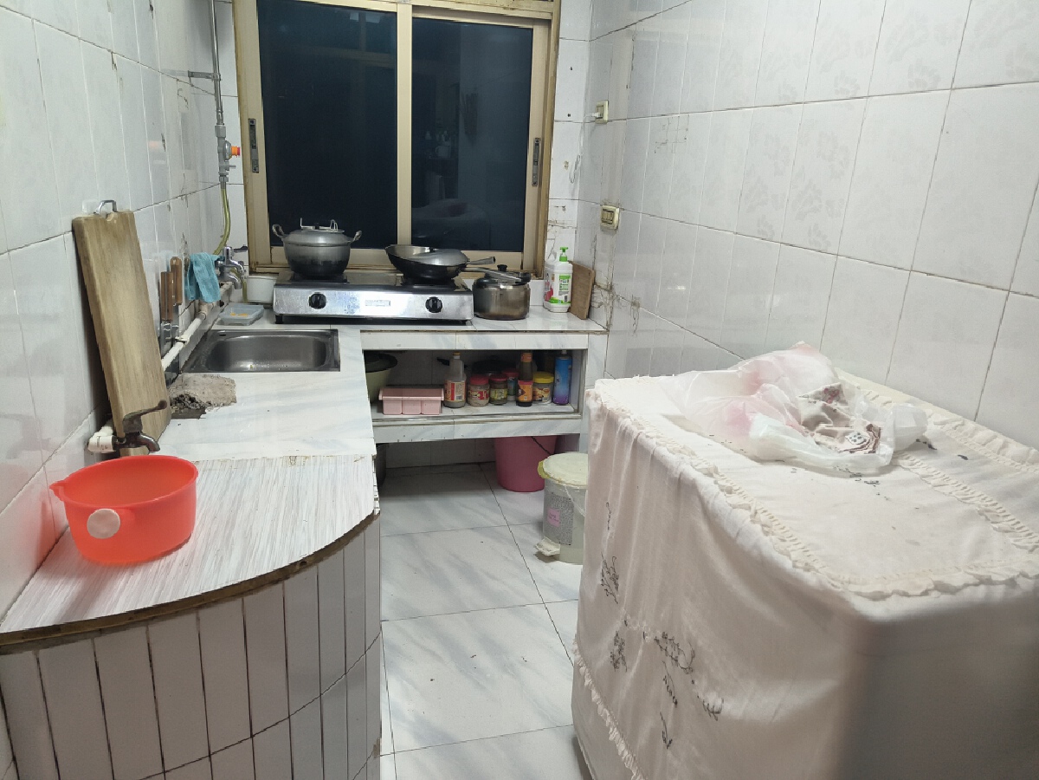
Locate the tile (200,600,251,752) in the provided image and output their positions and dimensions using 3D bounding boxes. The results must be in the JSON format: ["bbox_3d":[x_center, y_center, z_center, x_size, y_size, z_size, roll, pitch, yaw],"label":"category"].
[{"bbox_3d":[-0.419,0.406,1.022,0.060,0.240,0.009,-11,22,-37],"label":"tile"}]

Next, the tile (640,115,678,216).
[{"bbox_3d":[0.440,-0.694,2.246,0.010,0.298,0.200,-2,18,-14],"label":"tile"}]

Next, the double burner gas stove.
[{"bbox_3d":[-0.533,-0.360,2.716,0.700,0.155,0.370,0,18,-10],"label":"double burner gas stove"}]

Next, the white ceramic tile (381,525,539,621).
[{"bbox_3d":[-0.226,0.600,2.414,0.500,0.012,0.500,-2,18,-14],"label":"white ceramic tile"}]

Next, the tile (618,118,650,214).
[{"bbox_3d":[0.391,-0.756,2.428,0.012,0.300,0.200,-2,18,-14],"label":"tile"}]

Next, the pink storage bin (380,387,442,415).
[{"bbox_3d":[-0.413,0.042,2.743,0.238,0.075,0.110,0,18,-9],"label":"pink storage bin"}]

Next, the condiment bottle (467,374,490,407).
[{"bbox_3d":[-0.162,0.002,2.863,0.084,0.106,0.084,-2,18,-14],"label":"condiment bottle"}]

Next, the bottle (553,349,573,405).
[{"bbox_3d":[0.171,-0.051,2.828,0.059,0.216,0.059,3,18,-1],"label":"bottle"}]

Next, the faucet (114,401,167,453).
[{"bbox_3d":[-0.615,0.060,1.175,0.088,0.092,0.038,-2,18,-14],"label":"faucet"}]

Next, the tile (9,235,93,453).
[{"bbox_3d":[-0.695,-0.066,1.065,0.012,0.300,0.200,-1,18,-14],"label":"tile"}]

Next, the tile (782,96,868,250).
[{"bbox_3d":[0.636,-0.446,1.509,0.012,0.300,0.200,-2,18,-14],"label":"tile"}]

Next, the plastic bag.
[{"bbox_3d":[0.433,-0.004,1.117,0.370,0.105,0.395,-2,18,-14],"label":"plastic bag"}]

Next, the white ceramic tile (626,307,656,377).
[{"bbox_3d":[0.410,-0.126,2.415,0.010,0.297,0.199,-2,18,-14],"label":"white ceramic tile"}]

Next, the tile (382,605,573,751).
[{"bbox_3d":[-0.104,0.751,1.943,0.500,0.010,0.500,-1,18,-14],"label":"tile"}]

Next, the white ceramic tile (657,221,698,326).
[{"bbox_3d":[0.480,-0.351,2.169,0.012,0.300,0.200,-2,18,-14],"label":"white ceramic tile"}]

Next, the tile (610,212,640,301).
[{"bbox_3d":[0.383,-0.476,2.541,0.012,0.300,0.200,-2,18,-14],"label":"tile"}]

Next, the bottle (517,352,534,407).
[{"bbox_3d":[0.023,-0.037,2.760,0.065,0.208,0.065,2,18,-3],"label":"bottle"}]

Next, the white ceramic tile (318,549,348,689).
[{"bbox_3d":[-0.305,0.370,1.152,0.009,0.240,0.060,12,20,26],"label":"white ceramic tile"}]

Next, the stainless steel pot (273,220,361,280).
[{"bbox_3d":[-0.747,-0.522,2.673,0.305,0.198,0.245,3,18,0],"label":"stainless steel pot"}]

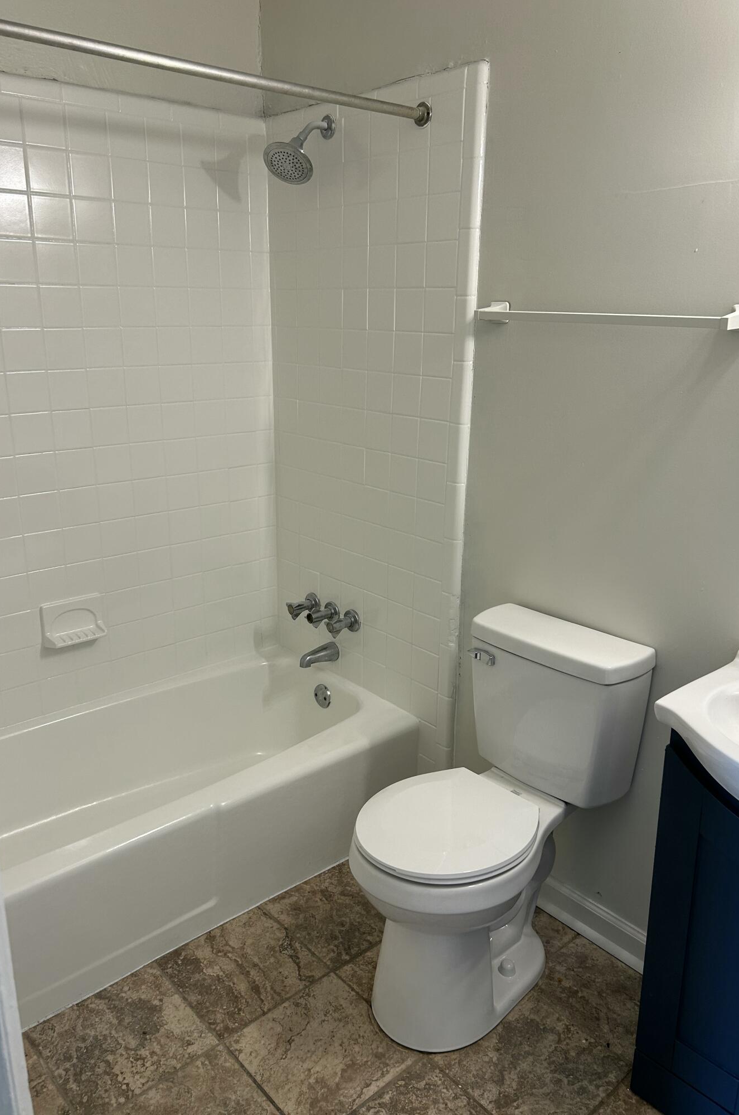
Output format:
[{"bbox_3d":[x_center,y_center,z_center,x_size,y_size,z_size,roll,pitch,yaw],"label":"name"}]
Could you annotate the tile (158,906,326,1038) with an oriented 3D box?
[{"bbox_3d":[-0.302,0.993,2.004,0.300,0.010,0.298,-14,22,-39],"label":"tile"}]

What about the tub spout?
[{"bbox_3d":[-0.161,0.321,2.669,0.143,0.053,0.048,-14,22,-39],"label":"tub spout"}]

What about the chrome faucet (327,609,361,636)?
[{"bbox_3d":[-0.083,0.207,2.582,0.095,0.075,0.074,-14,22,-39],"label":"chrome faucet"}]

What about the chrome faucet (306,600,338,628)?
[{"bbox_3d":[-0.149,0.184,2.654,0.095,0.075,0.075,-14,22,-39],"label":"chrome faucet"}]

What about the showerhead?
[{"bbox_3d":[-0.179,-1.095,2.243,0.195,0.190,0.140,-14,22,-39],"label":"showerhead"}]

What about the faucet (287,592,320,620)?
[{"bbox_3d":[-0.220,0.160,2.731,0.095,0.075,0.075,-14,22,-39],"label":"faucet"}]

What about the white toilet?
[{"bbox_3d":[0.237,0.606,1.875,0.655,0.819,0.412,-14,22,-39],"label":"white toilet"}]

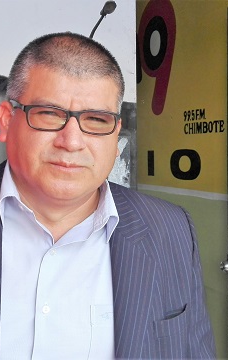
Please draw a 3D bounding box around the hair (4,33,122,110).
[{"bbox_3d":[-0.069,-0.157,0.725,0.182,0.150,0.205,4,10,-19],"label":"hair"}]

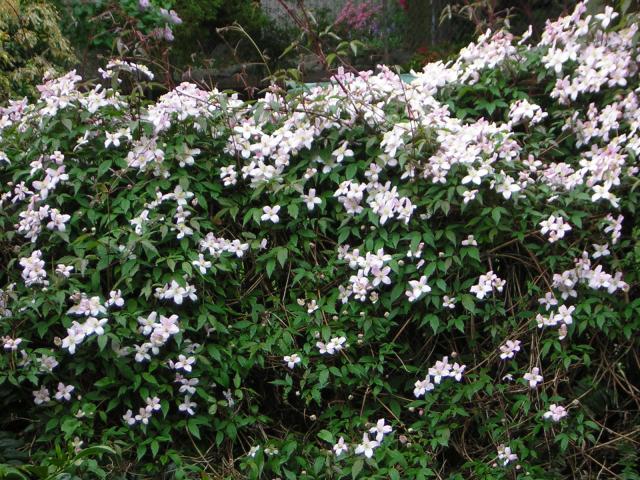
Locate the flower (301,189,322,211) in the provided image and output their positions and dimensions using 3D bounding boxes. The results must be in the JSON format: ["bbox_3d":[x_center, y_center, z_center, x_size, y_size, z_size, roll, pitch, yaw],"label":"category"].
[{"bbox_3d":[-0.023,-0.107,5.300,0.057,0.057,0.025,0,-9,0],"label":"flower"}]

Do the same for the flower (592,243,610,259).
[{"bbox_3d":[0.719,0.027,5.100,0.046,0.041,0.024,0,-20,0],"label":"flower"}]

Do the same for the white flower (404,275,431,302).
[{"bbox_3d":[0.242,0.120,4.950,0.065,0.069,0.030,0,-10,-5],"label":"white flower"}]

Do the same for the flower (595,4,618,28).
[{"bbox_3d":[0.703,-0.548,4.900,0.059,0.059,0.027,2,-18,10],"label":"flower"}]

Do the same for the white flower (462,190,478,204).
[{"bbox_3d":[0.400,-0.113,5.300,0.042,0.036,0.025,1,-14,9],"label":"white flower"}]

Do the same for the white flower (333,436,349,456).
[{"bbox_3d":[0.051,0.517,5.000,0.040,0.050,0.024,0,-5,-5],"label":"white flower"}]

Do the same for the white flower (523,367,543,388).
[{"bbox_3d":[0.532,0.344,5.000,0.050,0.055,0.025,0,-15,0],"label":"white flower"}]

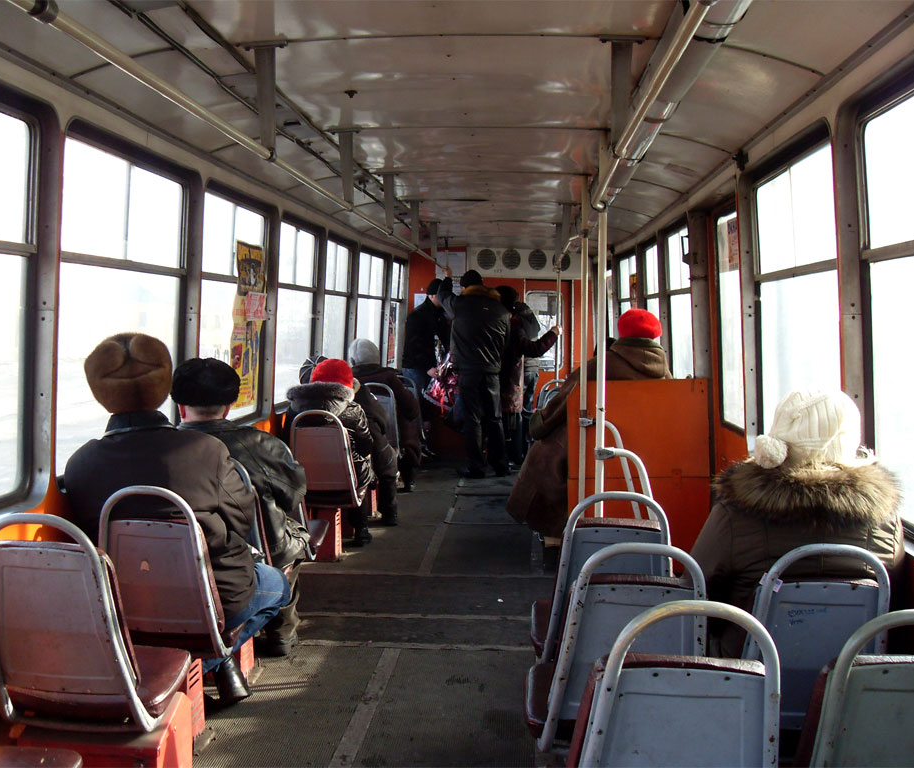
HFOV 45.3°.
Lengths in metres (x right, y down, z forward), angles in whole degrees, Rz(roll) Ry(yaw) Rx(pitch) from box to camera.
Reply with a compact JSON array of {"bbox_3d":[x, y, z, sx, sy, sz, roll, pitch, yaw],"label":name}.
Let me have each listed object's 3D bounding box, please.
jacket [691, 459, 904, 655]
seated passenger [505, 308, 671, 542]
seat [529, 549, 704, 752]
[{"bbox_3d":[0.889,0.527,2.955,0.530,0.640,0.440,0,3,4],"label":"jacket"},{"bbox_3d":[0.752,0.306,6.162,0.840,1.430,0.600,2,4,36],"label":"seated passenger"},{"bbox_3d":[0.378,0.601,2.676,0.400,0.525,0.490,0,3,4],"label":"seat"}]

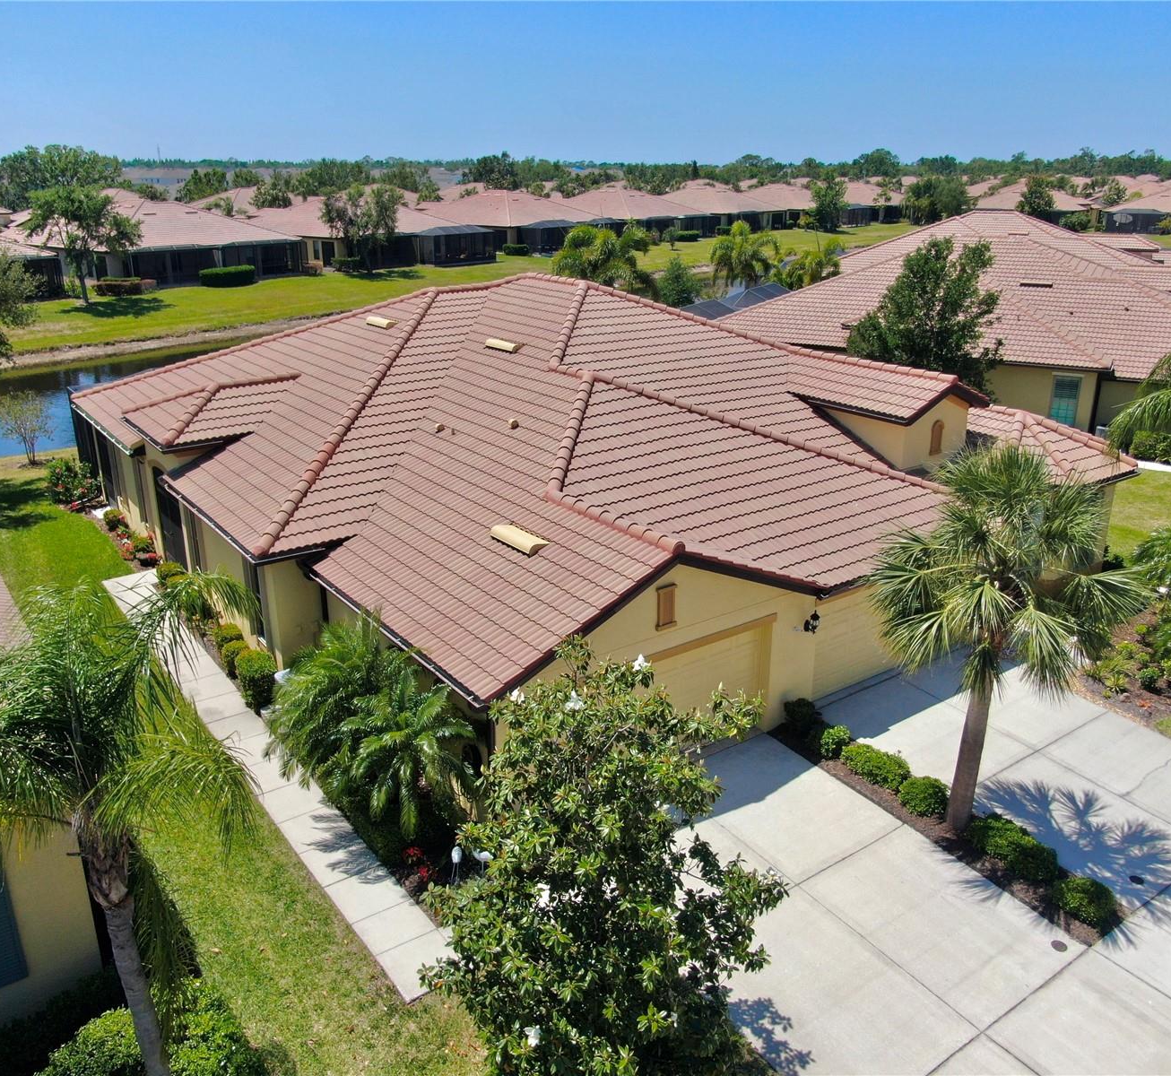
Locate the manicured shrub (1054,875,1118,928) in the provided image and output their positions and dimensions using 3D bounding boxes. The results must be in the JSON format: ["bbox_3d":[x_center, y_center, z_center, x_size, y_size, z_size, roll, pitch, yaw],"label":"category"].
[{"bbox_3d":[6.890,5.000,13.700,0.700,0.551,0.780,-14,25,-33],"label":"manicured shrub"}]

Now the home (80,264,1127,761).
[{"bbox_3d":[-1.441,-3.964,28.199,20.260,6.860,25.440,-14,25,-33],"label":"home"}]

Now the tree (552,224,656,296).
[{"bbox_3d":[1.096,-15.055,58.955,5.800,6.300,5.000,-14,25,-33],"label":"tree"}]

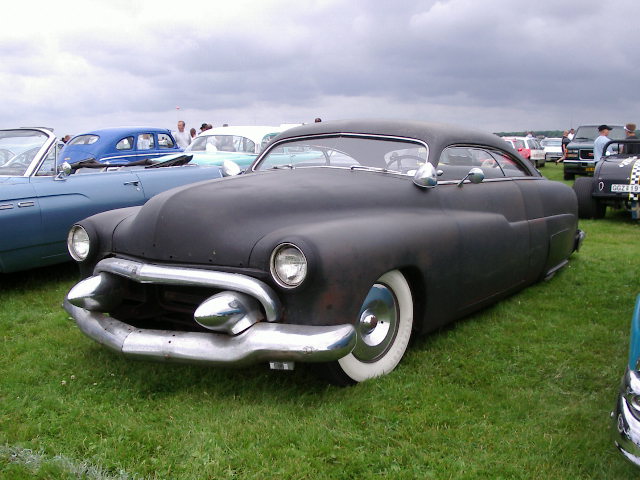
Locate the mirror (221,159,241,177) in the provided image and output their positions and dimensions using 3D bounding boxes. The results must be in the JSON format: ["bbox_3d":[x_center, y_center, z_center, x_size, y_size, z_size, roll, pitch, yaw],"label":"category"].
[{"bbox_3d":[-0.624,-0.509,4.930,0.155,0.150,0.160,5,10,32],"label":"mirror"}]

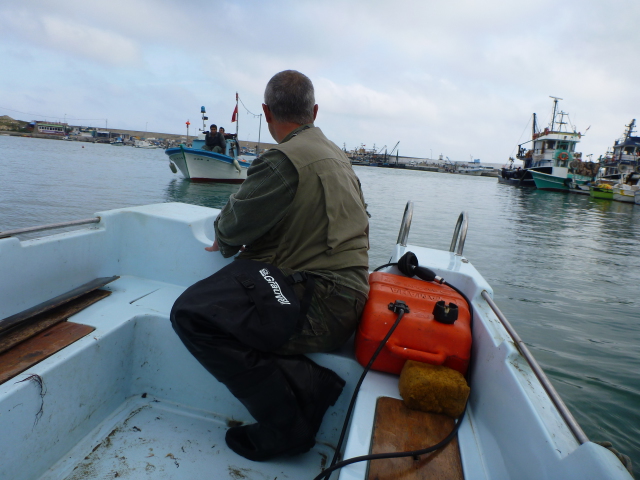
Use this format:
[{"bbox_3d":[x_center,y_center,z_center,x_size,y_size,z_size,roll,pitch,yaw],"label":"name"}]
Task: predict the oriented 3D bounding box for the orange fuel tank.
[{"bbox_3d":[0.303,0.267,1.656,0.350,0.220,0.270,7,9,10],"label":"orange fuel tank"}]

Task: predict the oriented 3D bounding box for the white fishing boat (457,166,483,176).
[{"bbox_3d":[46.238,-21.559,159.940,8.200,3.200,2.800,7,9,12],"label":"white fishing boat"}]

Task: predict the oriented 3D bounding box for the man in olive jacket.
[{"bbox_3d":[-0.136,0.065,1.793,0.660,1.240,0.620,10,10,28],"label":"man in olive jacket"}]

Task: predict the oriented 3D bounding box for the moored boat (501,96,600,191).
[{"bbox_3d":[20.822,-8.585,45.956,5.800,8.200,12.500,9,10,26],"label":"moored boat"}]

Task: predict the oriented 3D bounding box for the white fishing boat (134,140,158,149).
[{"bbox_3d":[-39.536,-21.887,117.981,5.700,2.100,2.100,7,9,12],"label":"white fishing boat"}]

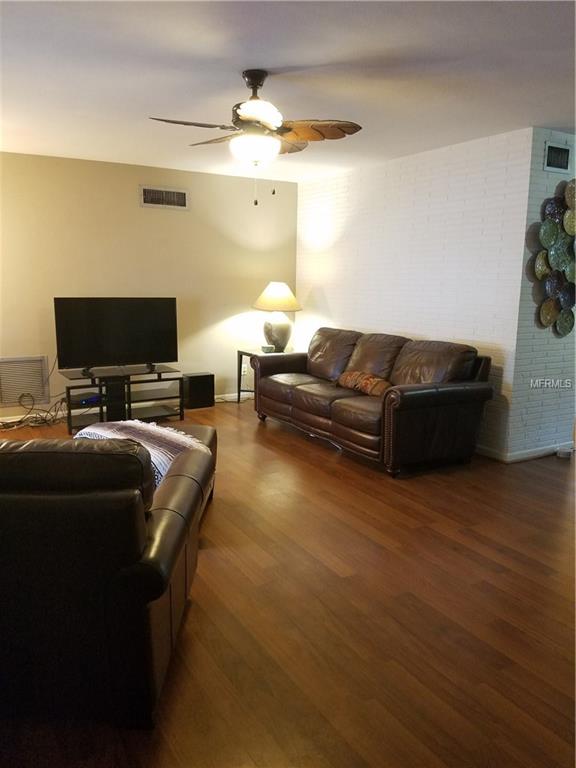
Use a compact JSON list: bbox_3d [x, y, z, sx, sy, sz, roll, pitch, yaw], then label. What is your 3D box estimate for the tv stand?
[{"bbox_3d":[-1.585,0.124,5.501,1.090,0.495,0.460,-6,12,-30],"label":"tv stand"}]

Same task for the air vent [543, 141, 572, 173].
[{"bbox_3d":[1.950,-1.634,4.156,0.295,0.200,0.030,-6,12,-30],"label":"air vent"}]

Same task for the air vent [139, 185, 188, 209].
[{"bbox_3d":[-1.237,-1.883,5.847,0.510,0.208,0.030,-6,12,-30],"label":"air vent"}]

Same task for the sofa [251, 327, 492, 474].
[{"bbox_3d":[0.597,0.030,5.069,0.910,0.890,2.150,-5,12,-29],"label":"sofa"}]

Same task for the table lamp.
[{"bbox_3d":[-0.150,-0.706,6.150,0.530,0.755,0.530,1,11,0],"label":"table lamp"}]

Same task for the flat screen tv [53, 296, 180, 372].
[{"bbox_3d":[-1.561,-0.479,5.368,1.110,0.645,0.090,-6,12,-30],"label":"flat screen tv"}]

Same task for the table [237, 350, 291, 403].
[{"bbox_3d":[-0.193,-0.045,6.253,0.530,0.585,0.580,-6,12,-30],"label":"table"}]

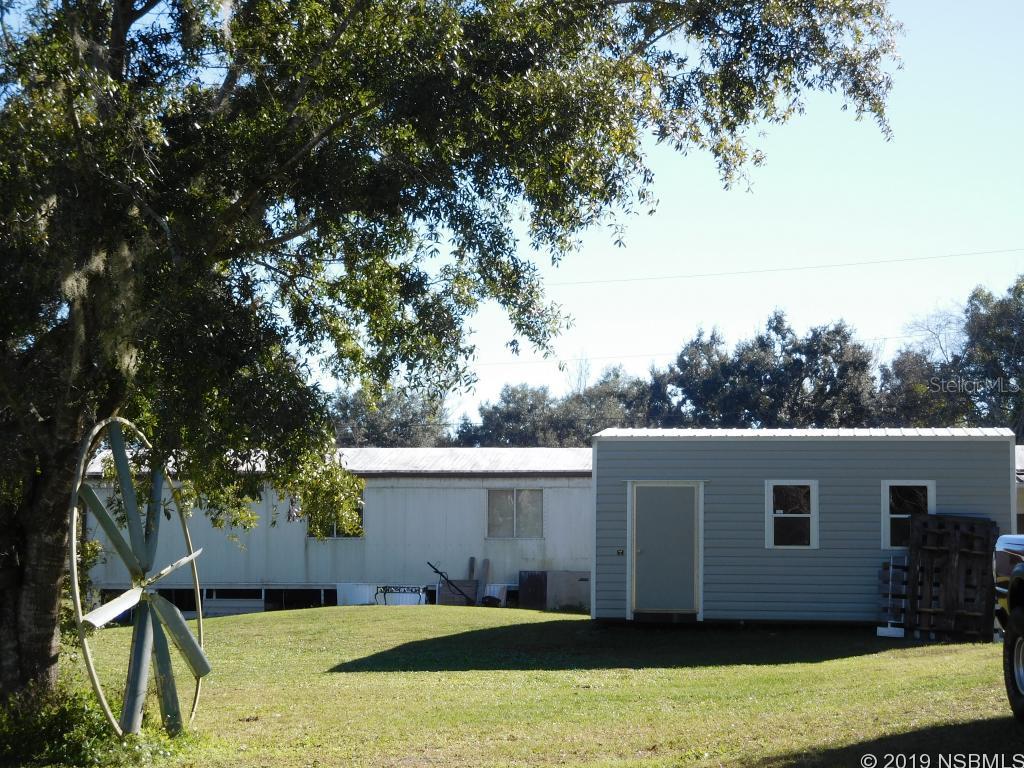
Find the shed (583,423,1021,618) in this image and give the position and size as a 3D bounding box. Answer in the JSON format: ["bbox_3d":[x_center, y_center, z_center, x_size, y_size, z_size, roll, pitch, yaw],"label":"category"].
[{"bbox_3d":[4.458,2.163,31.532,6.062,2.967,3.541,0,-6,10],"label":"shed"}]

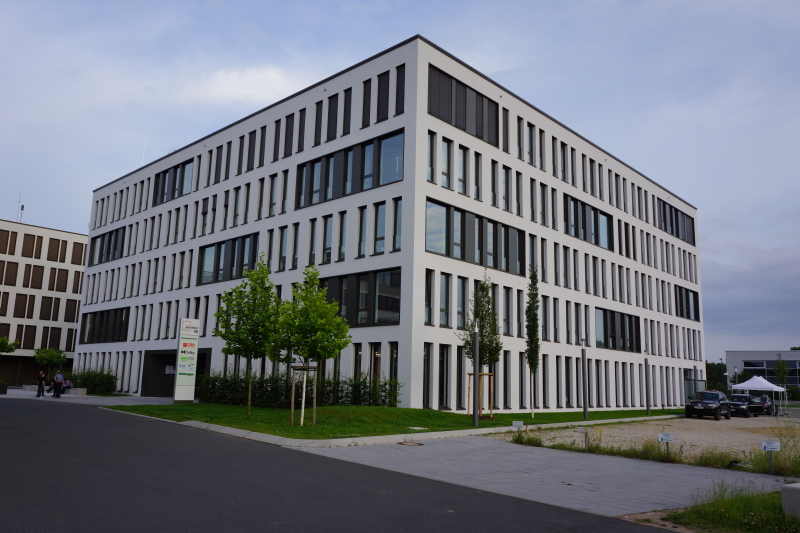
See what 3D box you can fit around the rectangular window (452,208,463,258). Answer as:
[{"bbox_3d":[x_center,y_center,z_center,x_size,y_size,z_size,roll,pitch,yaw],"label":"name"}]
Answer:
[{"bbox_3d":[2.952,-1.701,31.398,0.200,2.720,0.900,-9,-15,44],"label":"rectangular window"}]

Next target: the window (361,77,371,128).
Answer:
[{"bbox_3d":[-1.779,-8.875,32.837,0.665,2.770,0.200,-9,-15,42],"label":"window"}]

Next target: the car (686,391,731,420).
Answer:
[{"bbox_3d":[19.500,8.740,38.100,1.930,1.730,4.750,-8,-14,39],"label":"car"}]

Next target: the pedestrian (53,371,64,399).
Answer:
[{"bbox_3d":[-22.232,7.697,39.105,0.550,1.773,0.360,7,-12,-24],"label":"pedestrian"}]

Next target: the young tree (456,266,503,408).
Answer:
[{"bbox_3d":[3.871,3.598,28.845,2.100,7.088,2.100,1,-11,0],"label":"young tree"}]

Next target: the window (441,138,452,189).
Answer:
[{"bbox_3d":[2.405,-5.367,31.399,0.200,2.781,0.912,-9,-15,44],"label":"window"}]

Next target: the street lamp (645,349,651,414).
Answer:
[{"bbox_3d":[16.596,7.764,40.258,0.230,4.336,0.230,-9,-15,44],"label":"street lamp"}]

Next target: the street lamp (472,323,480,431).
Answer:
[{"bbox_3d":[2.973,4.124,23.430,0.230,4.156,0.230,0,-11,7],"label":"street lamp"}]

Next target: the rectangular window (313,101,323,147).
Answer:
[{"bbox_3d":[-4.785,-8.423,35.643,0.646,2.704,0.200,-8,-14,42],"label":"rectangular window"}]

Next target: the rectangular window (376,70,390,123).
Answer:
[{"bbox_3d":[-0.854,-8.999,32.104,0.868,2.684,0.200,-8,-14,42],"label":"rectangular window"}]

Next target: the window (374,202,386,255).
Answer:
[{"bbox_3d":[-1.026,-1.909,30.703,0.868,2.678,0.200,-8,-14,42],"label":"window"}]

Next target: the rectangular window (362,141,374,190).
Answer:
[{"bbox_3d":[-1.665,-5.362,31.990,0.926,2.781,0.200,-8,-15,42],"label":"rectangular window"}]

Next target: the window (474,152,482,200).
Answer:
[{"bbox_3d":[4.301,-4.944,33.186,0.200,2.770,0.686,-9,-16,44],"label":"window"}]

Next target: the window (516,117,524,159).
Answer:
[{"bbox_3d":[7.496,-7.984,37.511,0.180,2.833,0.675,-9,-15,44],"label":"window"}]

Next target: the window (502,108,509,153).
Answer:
[{"bbox_3d":[6.242,-8.099,35.890,0.200,2.760,0.690,-9,-15,44],"label":"window"}]

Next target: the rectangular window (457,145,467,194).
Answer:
[{"bbox_3d":[3.407,-5.117,32.402,0.200,2.595,0.931,-9,-15,44],"label":"rectangular window"}]

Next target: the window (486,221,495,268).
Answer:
[{"bbox_3d":[5.045,-1.228,33.421,0.200,2.779,0.926,-9,-15,44],"label":"window"}]

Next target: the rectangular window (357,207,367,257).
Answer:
[{"bbox_3d":[-1.950,-1.772,31.534,0.644,2.698,0.200,-8,-14,42],"label":"rectangular window"}]

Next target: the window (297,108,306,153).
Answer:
[{"bbox_3d":[-5.926,-8.268,36.673,0.616,2.712,0.200,-8,-14,42],"label":"window"}]

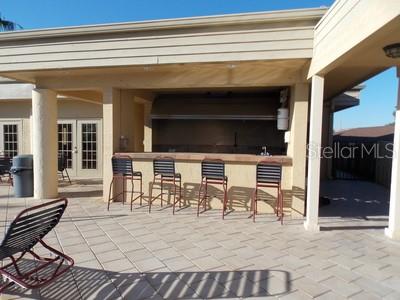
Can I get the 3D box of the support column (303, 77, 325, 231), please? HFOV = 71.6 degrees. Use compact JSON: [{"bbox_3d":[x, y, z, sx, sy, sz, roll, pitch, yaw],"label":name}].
[{"bbox_3d":[1.933,0.074,4.679,0.210,2.580,0.210,1,4,6],"label":"support column"}]

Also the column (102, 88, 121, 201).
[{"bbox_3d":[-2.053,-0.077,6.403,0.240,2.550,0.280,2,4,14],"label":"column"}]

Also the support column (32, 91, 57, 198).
[{"bbox_3d":[-3.716,-0.134,6.664,0.530,2.580,0.530,2,4,14],"label":"support column"}]

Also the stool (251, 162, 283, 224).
[{"bbox_3d":[1.301,0.762,5.231,0.500,1.120,0.570,2,4,14],"label":"stool"}]

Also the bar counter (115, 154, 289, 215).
[{"bbox_3d":[-0.044,0.671,6.054,3.900,1.160,0.580,2,4,14],"label":"bar counter"}]

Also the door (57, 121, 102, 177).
[{"bbox_3d":[-4.161,-0.029,9.424,1.870,2.020,0.120,1,4,10],"label":"door"}]

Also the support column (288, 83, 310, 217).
[{"bbox_3d":[1.926,0.047,5.362,0.250,2.550,0.280,2,4,14],"label":"support column"}]

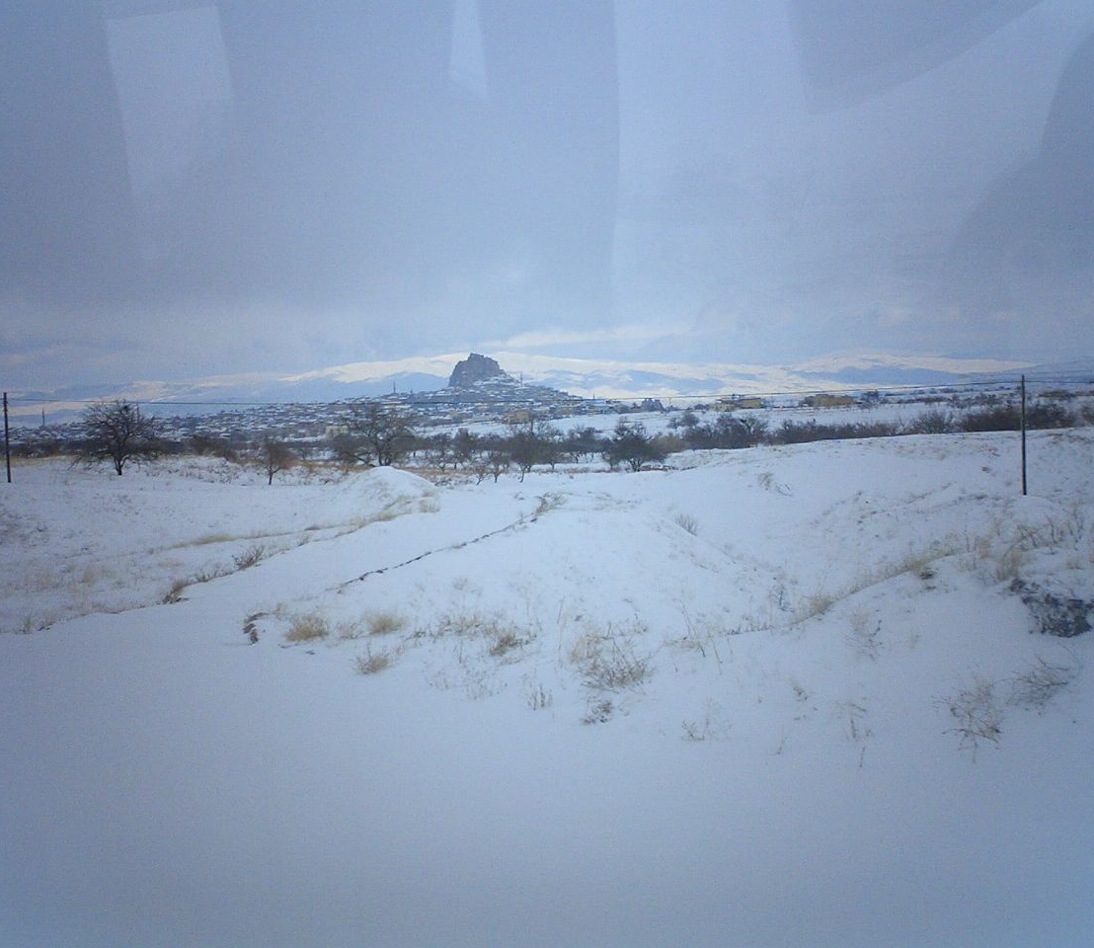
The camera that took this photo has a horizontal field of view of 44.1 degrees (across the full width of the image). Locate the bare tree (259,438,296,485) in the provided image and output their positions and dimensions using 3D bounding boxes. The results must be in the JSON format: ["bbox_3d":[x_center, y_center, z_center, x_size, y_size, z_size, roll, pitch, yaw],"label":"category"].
[{"bbox_3d":[-20.514,-0.903,103.000,2.785,3.463,2.646,-1,3,0],"label":"bare tree"}]

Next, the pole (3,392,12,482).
[{"bbox_3d":[-39.144,-2.614,98.000,0.260,6.625,0.260,-1,3,0],"label":"pole"}]

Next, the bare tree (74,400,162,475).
[{"bbox_3d":[-36.521,-3.131,115.000,7.397,6.304,7.027,-1,3,0],"label":"bare tree"}]

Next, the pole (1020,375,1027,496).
[{"bbox_3d":[26.449,-2.110,75.000,0.240,6.660,0.240,-1,3,0],"label":"pole"}]

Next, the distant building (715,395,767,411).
[{"bbox_3d":[92.878,-33.968,650.000,23.754,6.889,13.000,-1,3,6],"label":"distant building"}]

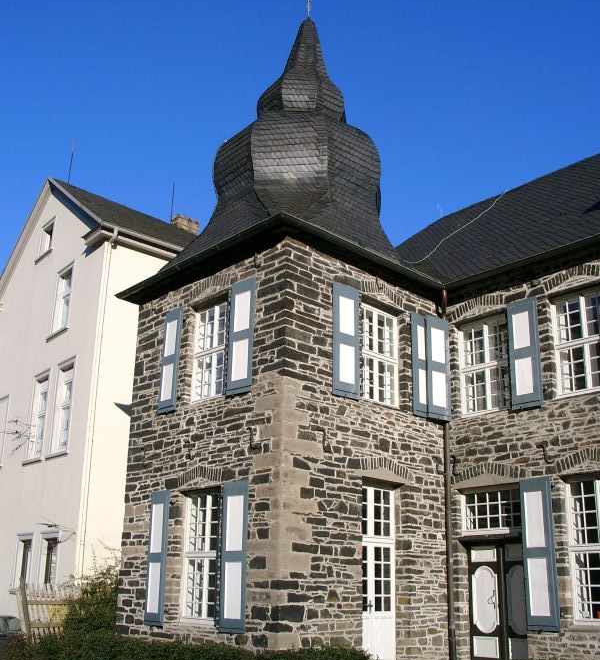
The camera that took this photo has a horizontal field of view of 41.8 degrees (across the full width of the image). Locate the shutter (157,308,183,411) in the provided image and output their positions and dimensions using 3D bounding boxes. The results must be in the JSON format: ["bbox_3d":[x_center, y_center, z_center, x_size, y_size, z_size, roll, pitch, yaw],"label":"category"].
[{"bbox_3d":[-2.653,0.597,15.848,0.056,2.134,0.653,16,-23,-39],"label":"shutter"}]

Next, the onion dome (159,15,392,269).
[{"bbox_3d":[0.088,-4.196,18.380,5.282,7.339,5.282,16,-23,-39],"label":"onion dome"}]

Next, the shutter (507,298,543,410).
[{"bbox_3d":[4.289,0.453,14.970,0.056,2.113,0.653,16,-23,-39],"label":"shutter"}]

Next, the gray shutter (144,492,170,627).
[{"bbox_3d":[-2.649,4.218,14.616,0.085,2.391,0.634,15,-23,-36],"label":"gray shutter"}]

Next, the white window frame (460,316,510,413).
[{"bbox_3d":[3.806,0.744,15.900,0.122,1.903,1.257,18,-25,-40],"label":"white window frame"}]

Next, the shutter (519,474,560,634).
[{"bbox_3d":[4.206,3.903,13.788,0.085,2.550,0.634,15,-23,-36],"label":"shutter"}]

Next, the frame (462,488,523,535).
[{"bbox_3d":[3.788,3.453,14.978,0.110,0.854,1.647,18,-25,-40],"label":"frame"}]

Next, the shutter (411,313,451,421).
[{"bbox_3d":[2.681,0.737,16.067,0.988,2.147,0.110,15,-23,-35],"label":"shutter"}]

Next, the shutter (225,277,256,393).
[{"bbox_3d":[-1.101,0.106,14.202,0.056,2.127,0.667,16,-23,-39],"label":"shutter"}]

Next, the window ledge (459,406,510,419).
[{"bbox_3d":[3.688,1.626,15.524,0.159,0.104,1.220,18,-25,-40],"label":"window ledge"}]

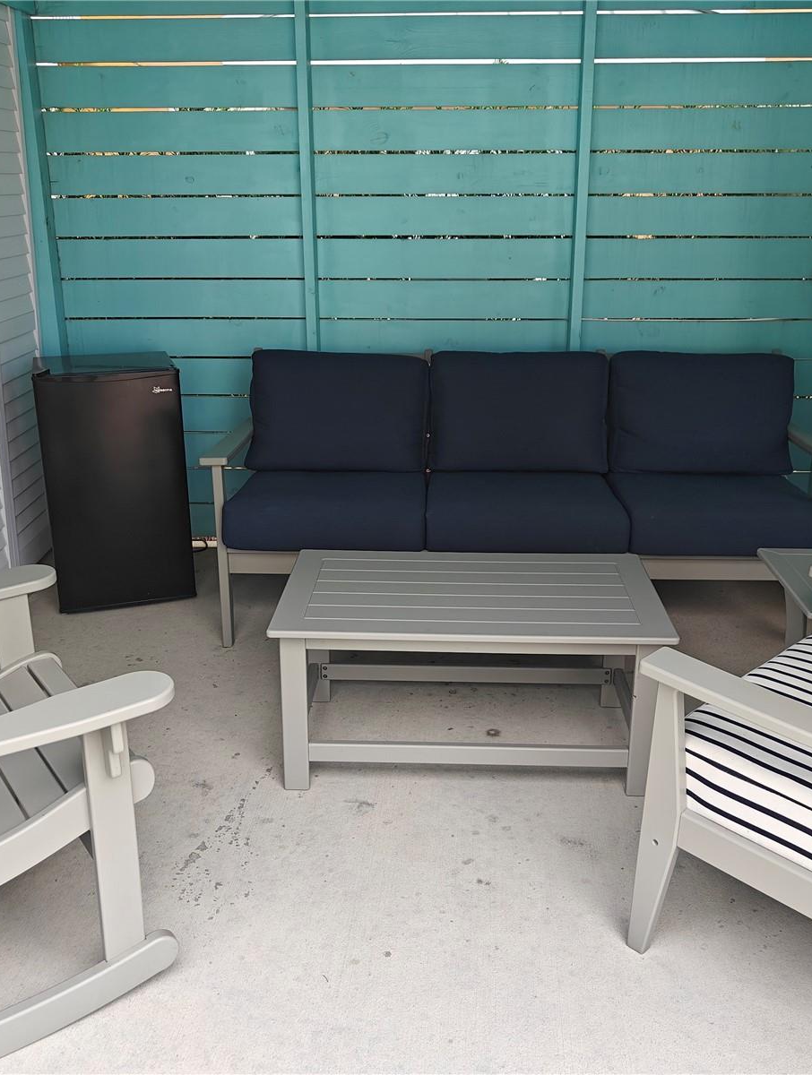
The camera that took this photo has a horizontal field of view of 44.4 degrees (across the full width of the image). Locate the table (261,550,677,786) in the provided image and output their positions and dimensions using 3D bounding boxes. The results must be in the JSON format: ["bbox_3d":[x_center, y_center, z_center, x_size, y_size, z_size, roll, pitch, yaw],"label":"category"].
[{"bbox_3d":[0.163,0.340,2.617,0.951,0.440,0.551,1,20,2],"label":"table"}]

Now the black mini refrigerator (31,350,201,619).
[{"bbox_3d":[-1.044,-0.213,3.588,0.466,0.838,0.442,-6,21,-17],"label":"black mini refrigerator"}]

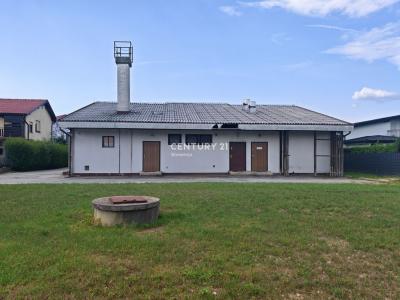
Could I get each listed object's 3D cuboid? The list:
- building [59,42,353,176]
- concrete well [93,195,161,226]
[{"bbox_3d":[0.000,-3.250,29.200,19.400,10.200,17.500,0,-1,-5],"label":"building"},{"bbox_3d":[-1.690,1.385,7.250,1.520,0.440,1.520,0,0,0],"label":"concrete well"}]

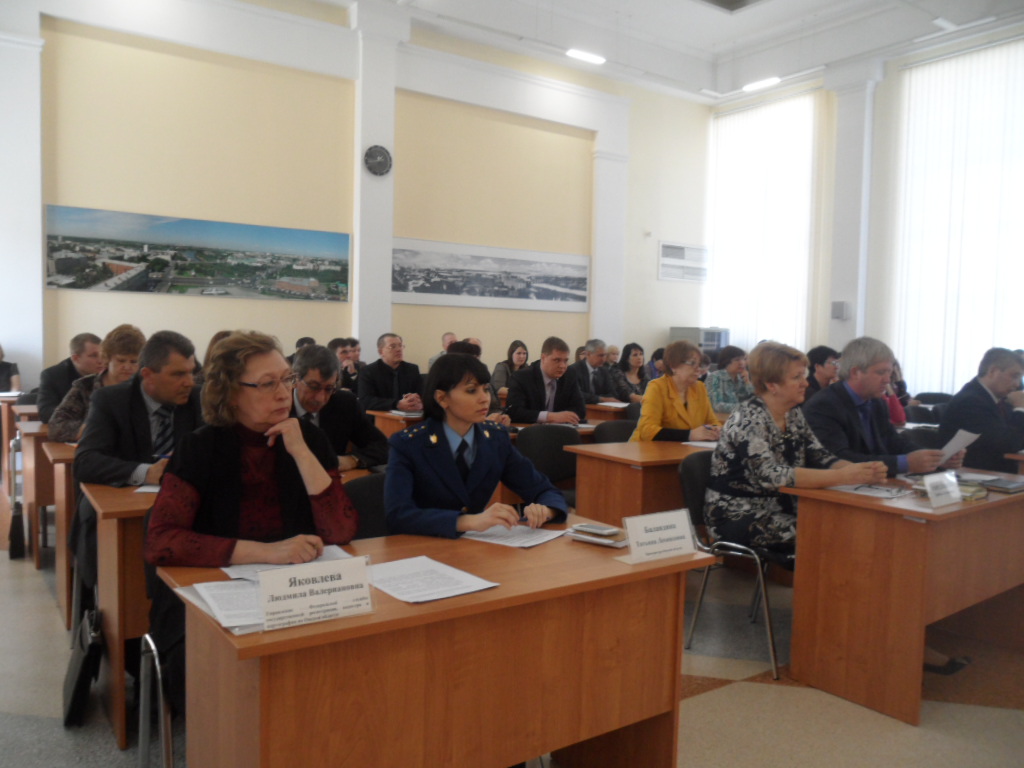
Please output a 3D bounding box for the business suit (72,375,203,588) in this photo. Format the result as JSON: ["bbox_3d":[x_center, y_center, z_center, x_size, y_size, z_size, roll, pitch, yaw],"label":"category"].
[{"bbox_3d":[-1.358,0.435,3.056,0.580,0.930,0.660,-1,4,-35],"label":"business suit"}]

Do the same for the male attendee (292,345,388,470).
[{"bbox_3d":[-0.832,0.464,3.404,0.600,1.260,0.770,-1,4,-35],"label":"male attendee"}]

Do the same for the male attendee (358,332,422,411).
[{"bbox_3d":[-0.898,0.281,6.087,0.560,1.330,0.750,-1,4,-35],"label":"male attendee"}]

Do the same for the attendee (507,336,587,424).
[{"bbox_3d":[0.262,0.335,5.621,0.600,1.330,0.760,-1,4,-35],"label":"attendee"}]

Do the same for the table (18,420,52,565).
[{"bbox_3d":[-2.283,0.618,4.857,1.200,0.750,0.600,-1,4,-35],"label":"table"}]

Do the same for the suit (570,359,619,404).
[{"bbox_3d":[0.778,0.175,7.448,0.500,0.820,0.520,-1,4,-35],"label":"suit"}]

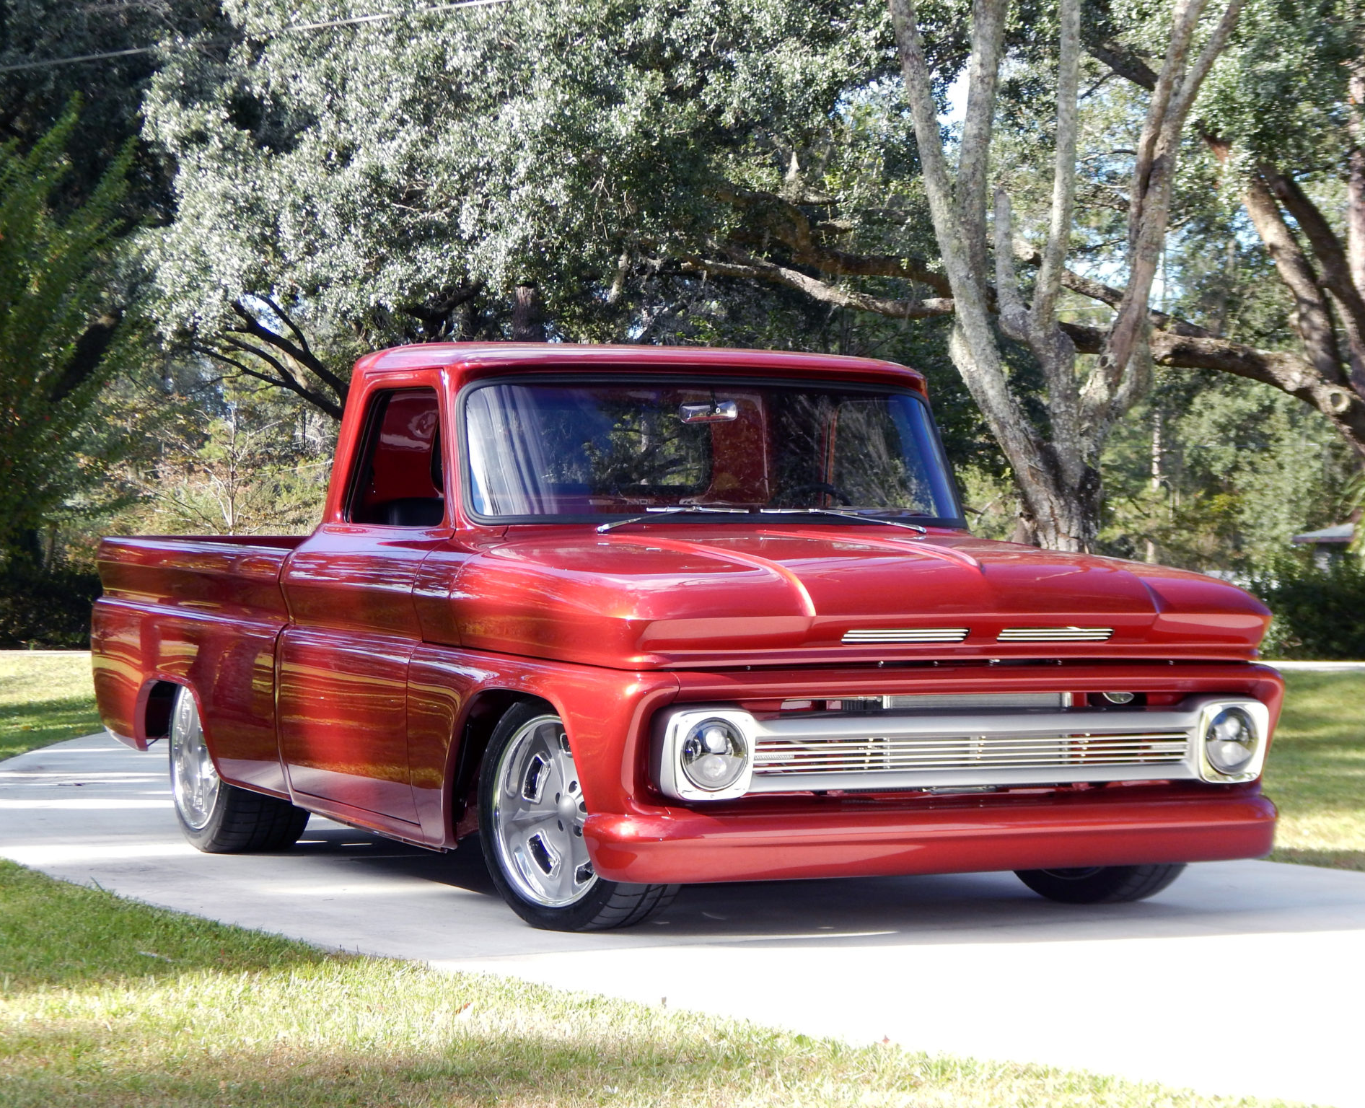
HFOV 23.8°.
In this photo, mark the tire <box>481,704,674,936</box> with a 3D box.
[{"bbox_3d":[-0.249,0.683,8.700,0.245,0.650,0.650,1,-1,-41],"label":"tire"}]

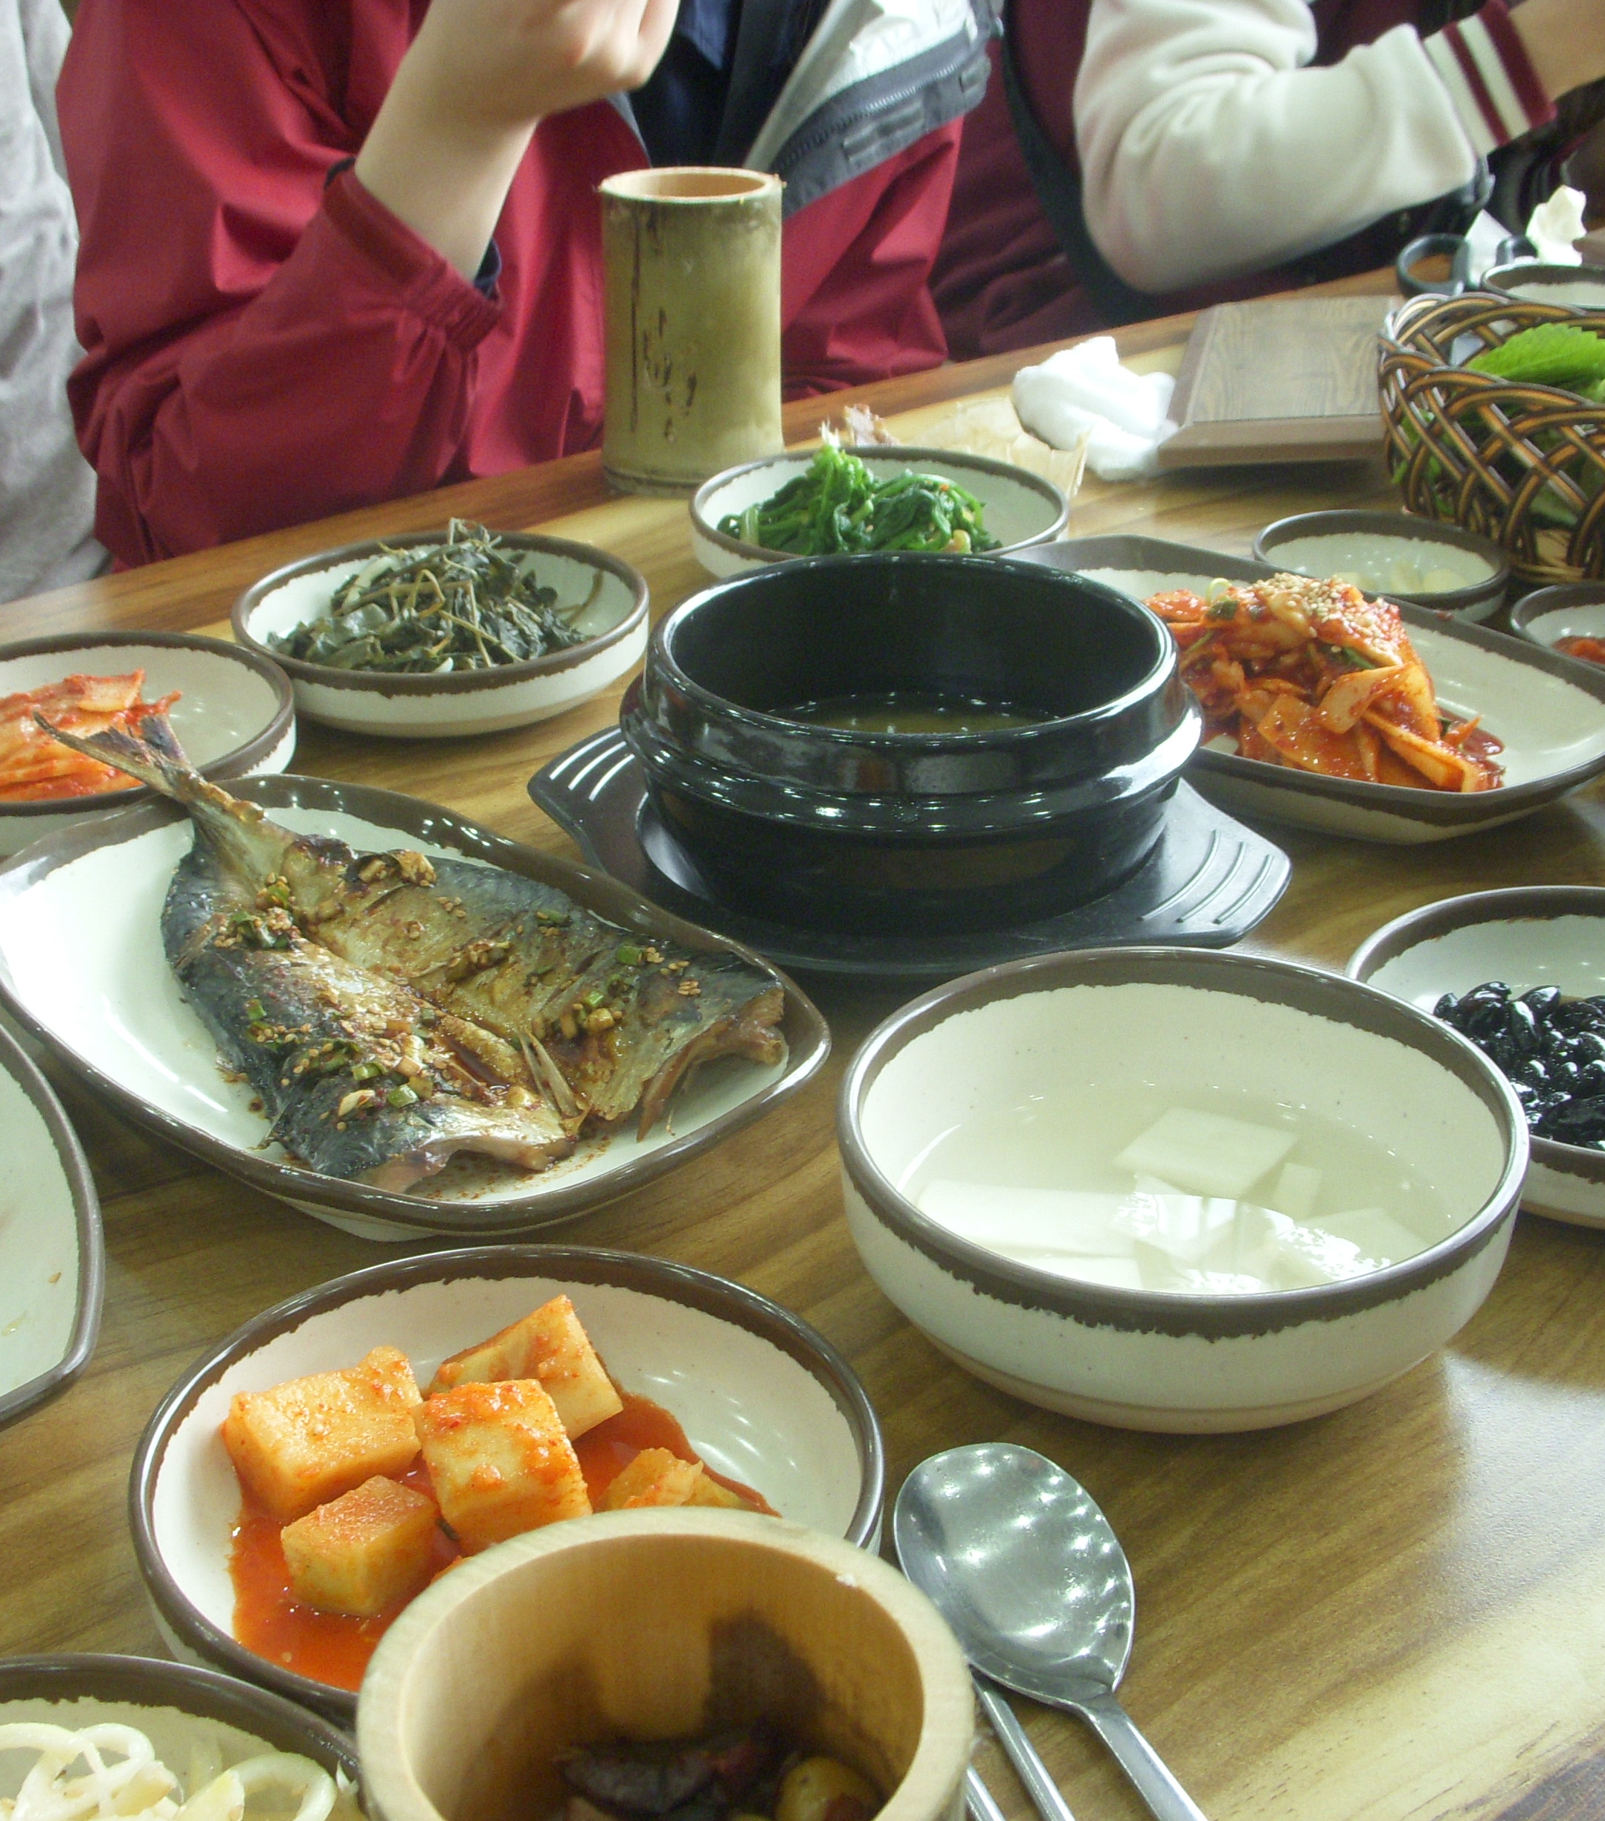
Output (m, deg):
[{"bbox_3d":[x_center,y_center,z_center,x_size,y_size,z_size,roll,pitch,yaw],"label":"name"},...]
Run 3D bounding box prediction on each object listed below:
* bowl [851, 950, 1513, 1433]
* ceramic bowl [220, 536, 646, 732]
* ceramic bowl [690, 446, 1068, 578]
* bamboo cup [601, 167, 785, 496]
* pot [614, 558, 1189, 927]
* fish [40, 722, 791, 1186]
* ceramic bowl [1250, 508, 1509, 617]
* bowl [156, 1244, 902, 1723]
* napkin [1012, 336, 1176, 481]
[{"bbox_3d":[0.084,0.065,0.599,0.148,0.050,0.148,0,27,0],"label":"bowl"},{"bbox_3d":[-0.125,-0.093,0.927,0.143,0.031,0.143,-1,27,0],"label":"ceramic bowl"},{"bbox_3d":[0.029,-0.140,1.019,0.143,0.031,0.143,-1,27,0],"label":"ceramic bowl"},{"bbox_3d":[-0.045,-0.242,1.117,0.074,0.119,0.074,-1,27,-2],"label":"bamboo cup"},{"bbox_3d":[0.032,-0.048,0.776,0.164,0.071,0.164,0,27,0],"label":"pot"},{"bbox_3d":[-0.120,0.007,0.701,0.250,0.041,0.140,23,35,38],"label":"fish"},{"bbox_3d":[0.210,-0.119,0.975,0.090,0.027,0.090,6,28,11],"label":"ceramic bowl"},{"bbox_3d":[-0.057,0.118,0.521,0.141,0.031,0.141,-1,27,0],"label":"bowl"},{"bbox_3d":[0.128,-0.217,1.147,0.071,0.045,0.065,3,27,6],"label":"napkin"}]

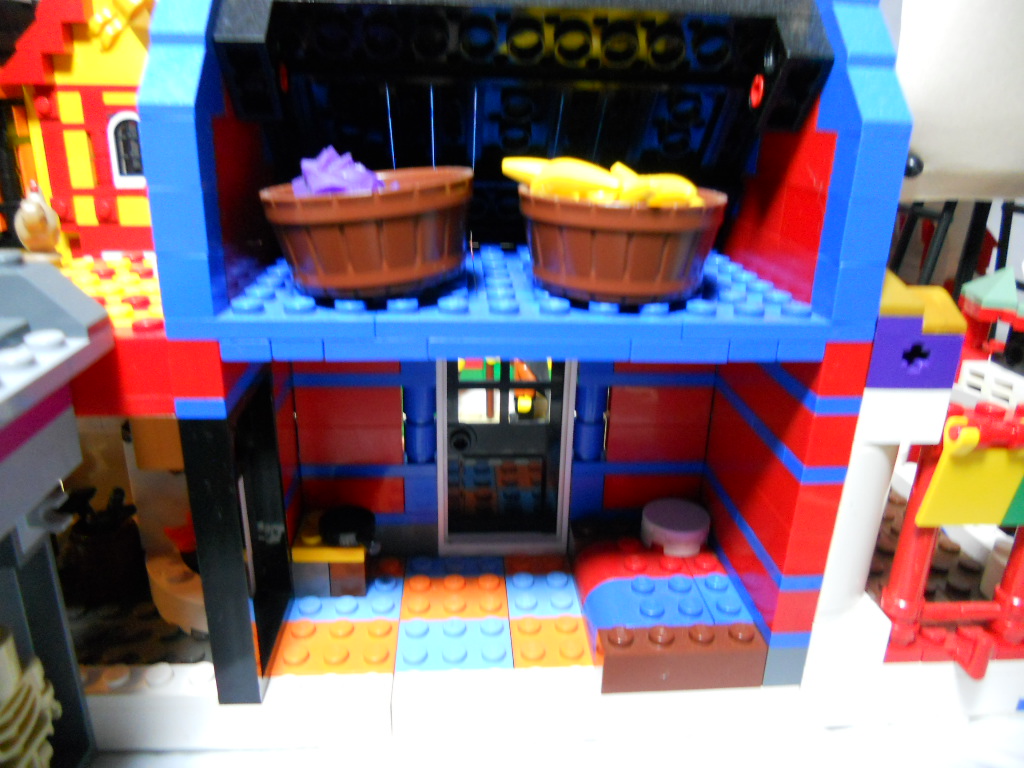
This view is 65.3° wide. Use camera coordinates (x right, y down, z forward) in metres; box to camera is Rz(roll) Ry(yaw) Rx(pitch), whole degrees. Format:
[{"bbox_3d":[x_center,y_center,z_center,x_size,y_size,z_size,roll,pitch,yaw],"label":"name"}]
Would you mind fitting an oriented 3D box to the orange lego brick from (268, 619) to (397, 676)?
[{"bbox_3d":[-0.036,0.057,0.165,0.024,0.011,0.016,0,21,-4],"label":"orange lego brick"}]

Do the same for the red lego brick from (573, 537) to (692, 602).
[{"bbox_3d":[0.027,0.043,0.182,0.024,0.011,0.016,0,21,-4],"label":"red lego brick"}]

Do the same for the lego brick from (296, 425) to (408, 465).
[{"bbox_3d":[-0.038,0.012,0.186,0.024,0.010,0.008,0,21,-4],"label":"lego brick"}]

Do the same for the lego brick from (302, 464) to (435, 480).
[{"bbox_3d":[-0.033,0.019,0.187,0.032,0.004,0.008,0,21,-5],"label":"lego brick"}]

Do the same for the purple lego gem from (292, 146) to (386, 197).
[{"bbox_3d":[-0.028,-0.034,0.130,0.015,0.011,0.013,0,21,-4],"label":"purple lego gem"}]

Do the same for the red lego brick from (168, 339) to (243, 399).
[{"bbox_3d":[-0.050,-0.005,0.131,0.008,0.010,0.016,0,21,-4],"label":"red lego brick"}]

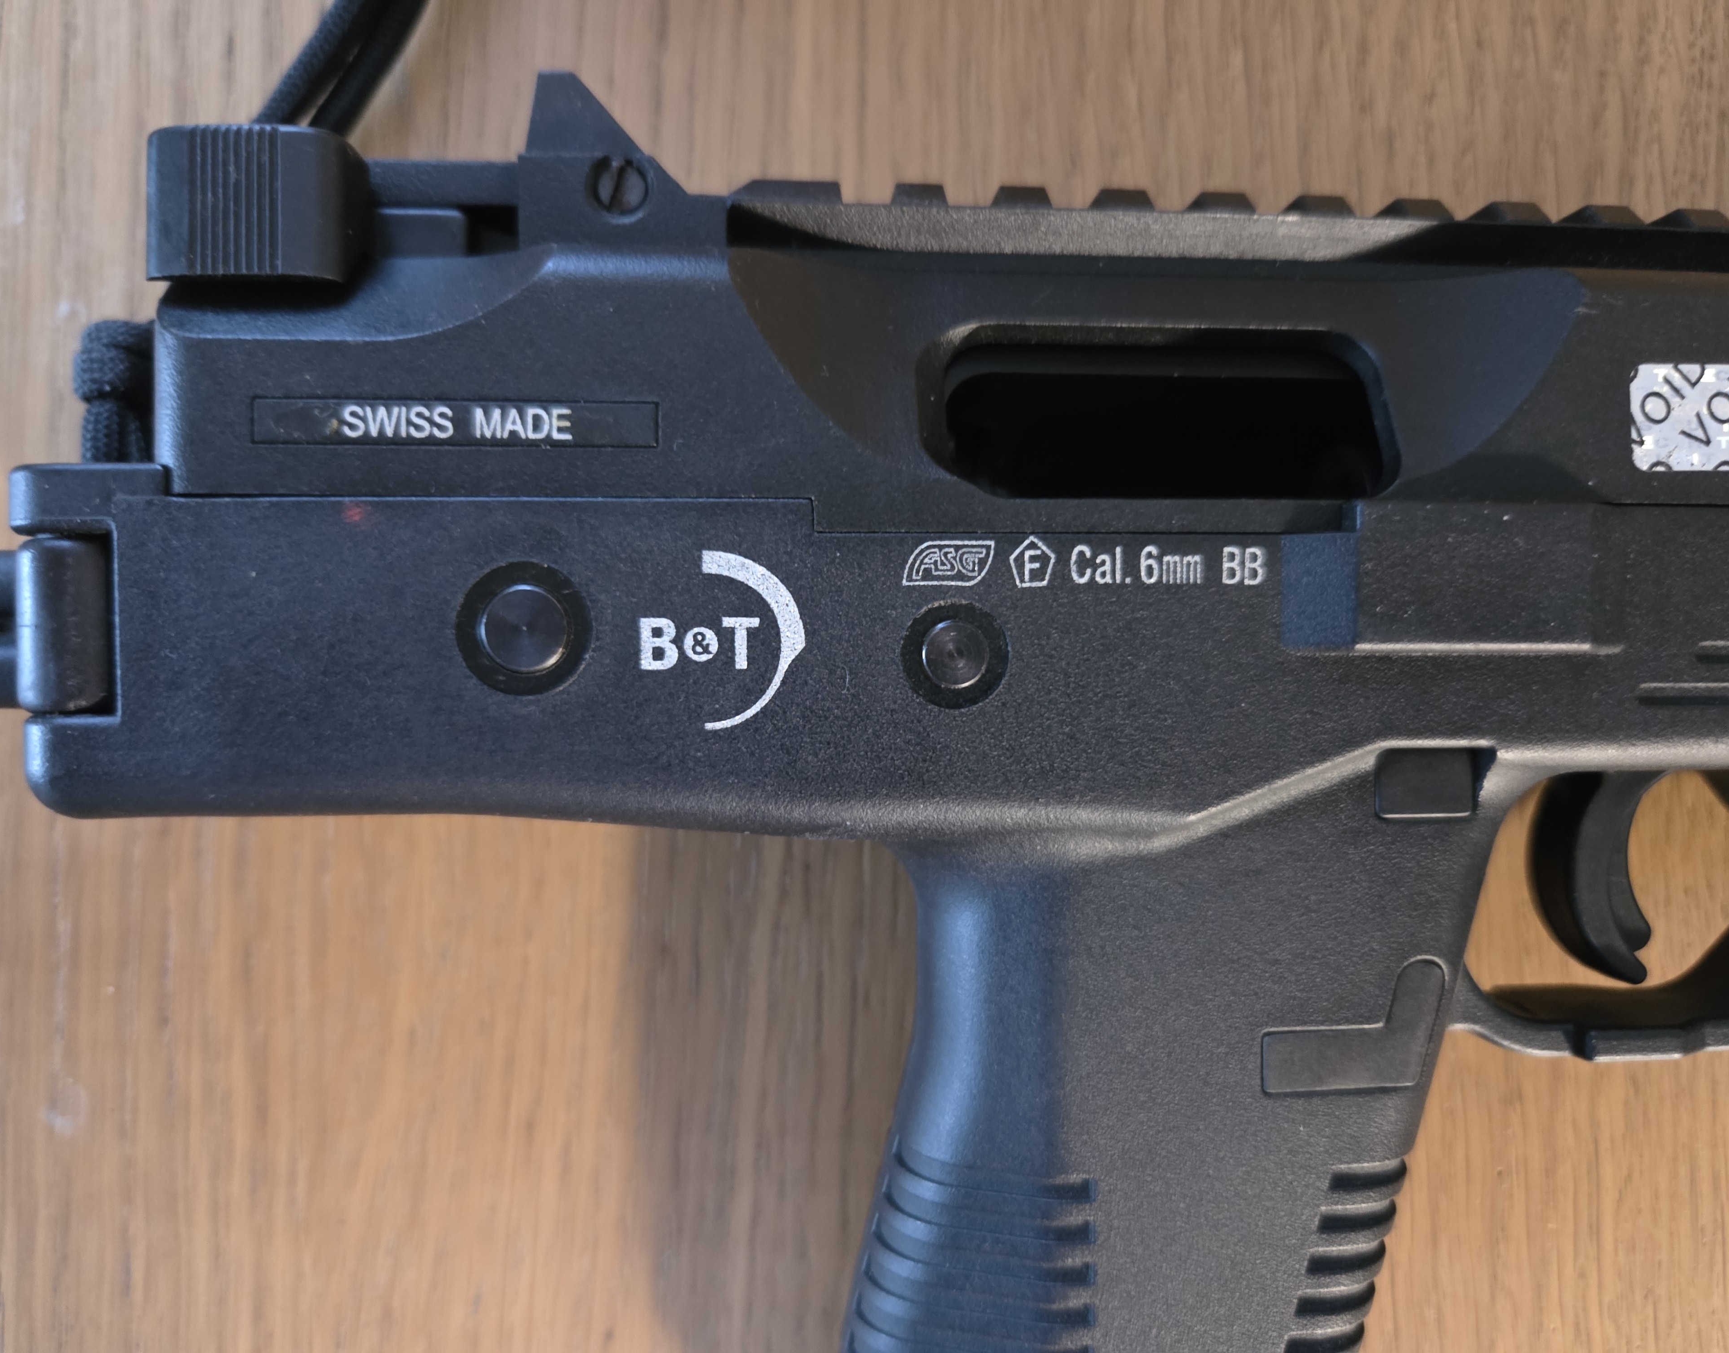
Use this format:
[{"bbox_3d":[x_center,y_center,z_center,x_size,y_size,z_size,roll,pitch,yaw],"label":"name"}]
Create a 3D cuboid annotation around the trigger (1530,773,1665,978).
[{"bbox_3d":[0.080,0.021,0.130,0.012,0.008,0.024,-1,91,-5],"label":"trigger"}]

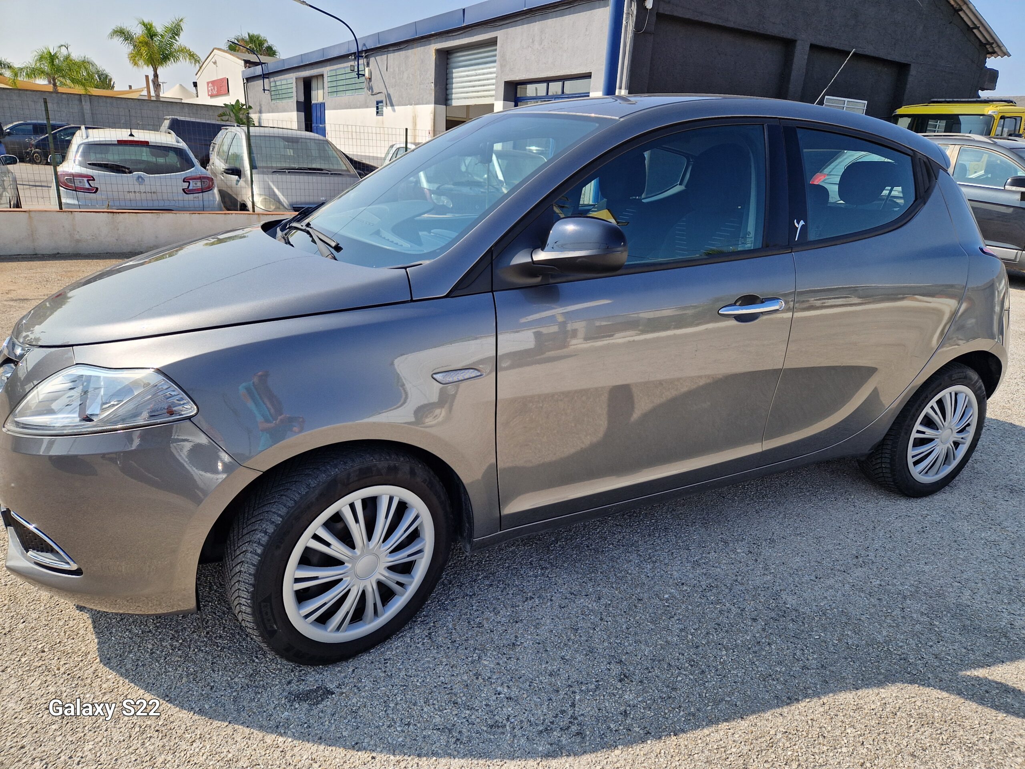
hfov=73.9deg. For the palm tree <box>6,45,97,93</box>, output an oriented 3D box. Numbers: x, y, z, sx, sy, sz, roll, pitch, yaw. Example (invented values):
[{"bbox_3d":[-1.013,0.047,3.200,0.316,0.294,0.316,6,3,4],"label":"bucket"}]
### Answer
[{"bbox_3d":[-26.332,-16.325,39.275,4.600,5.840,4.600,-6,21,-27],"label":"palm tree"}]

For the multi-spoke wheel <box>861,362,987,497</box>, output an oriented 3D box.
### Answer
[{"bbox_3d":[1.716,0.179,2.849,0.585,0.585,0.190,-6,21,-27],"label":"multi-spoke wheel"}]

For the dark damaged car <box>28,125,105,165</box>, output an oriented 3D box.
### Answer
[{"bbox_3d":[-17.178,-9.552,27.291,3.900,1.470,1.700,-6,21,-24],"label":"dark damaged car"}]

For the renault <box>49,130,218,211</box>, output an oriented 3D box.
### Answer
[{"bbox_3d":[-5.365,-2.840,9.721,1.820,1.500,4.500,-7,21,-28],"label":"renault"}]

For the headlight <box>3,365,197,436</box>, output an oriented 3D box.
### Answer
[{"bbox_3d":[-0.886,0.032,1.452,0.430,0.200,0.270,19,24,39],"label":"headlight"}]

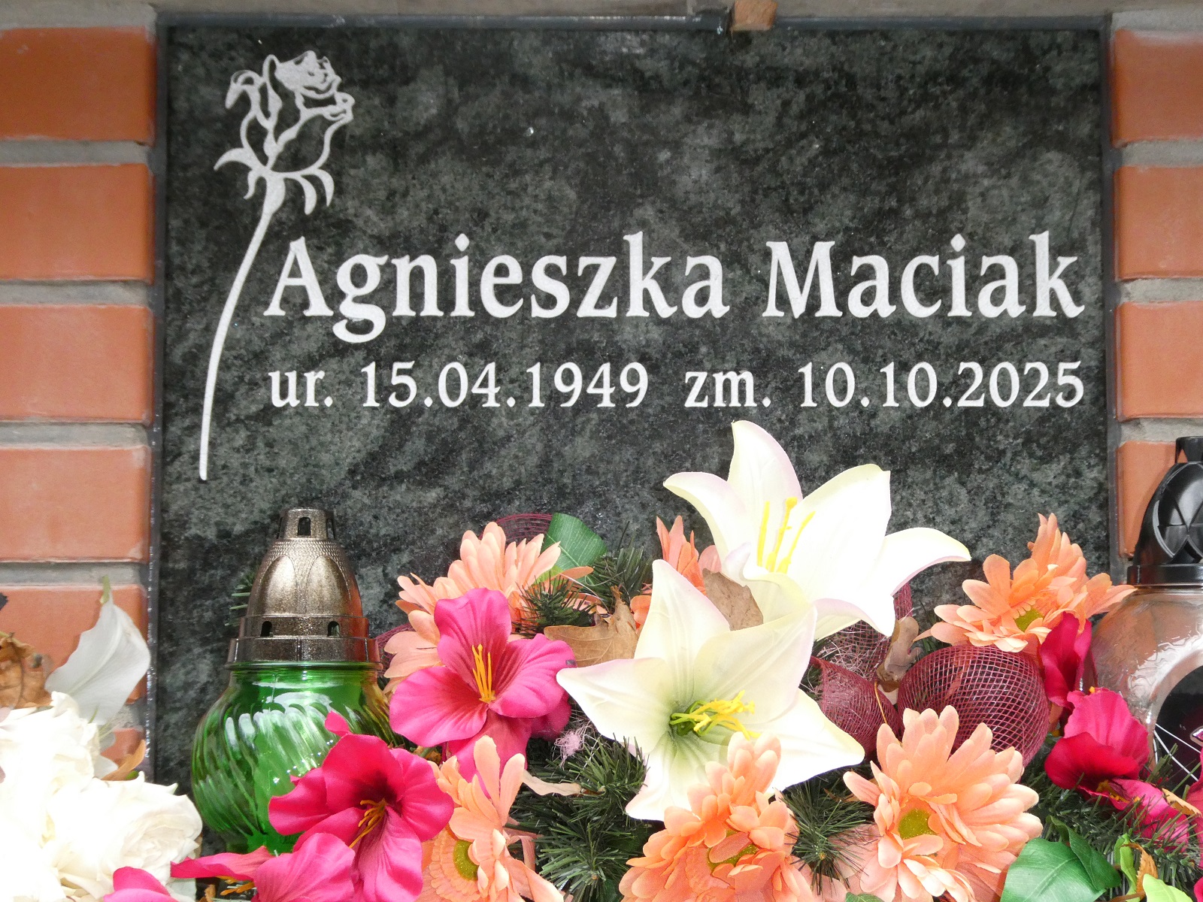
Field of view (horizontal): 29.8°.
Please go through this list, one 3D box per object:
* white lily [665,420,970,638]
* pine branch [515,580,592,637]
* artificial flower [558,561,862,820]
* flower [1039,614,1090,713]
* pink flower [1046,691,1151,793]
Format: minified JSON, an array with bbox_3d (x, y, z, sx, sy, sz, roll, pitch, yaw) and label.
[{"bbox_3d":[0.105,0.039,1.110,0.148,0.108,0.110,0,-4,-6],"label":"white lily"},{"bbox_3d":[-0.025,0.082,1.170,0.042,0.034,0.042,0,-3,0],"label":"pine branch"},{"bbox_3d":[0.051,0.113,1.060,0.142,0.124,0.075,1,-12,-15],"label":"artificial flower"},{"bbox_3d":[0.238,0.109,1.160,0.030,0.052,0.040,0,-8,-5],"label":"flower"},{"bbox_3d":[0.239,0.141,1.085,0.052,0.052,0.045,1,-4,-11],"label":"pink flower"}]

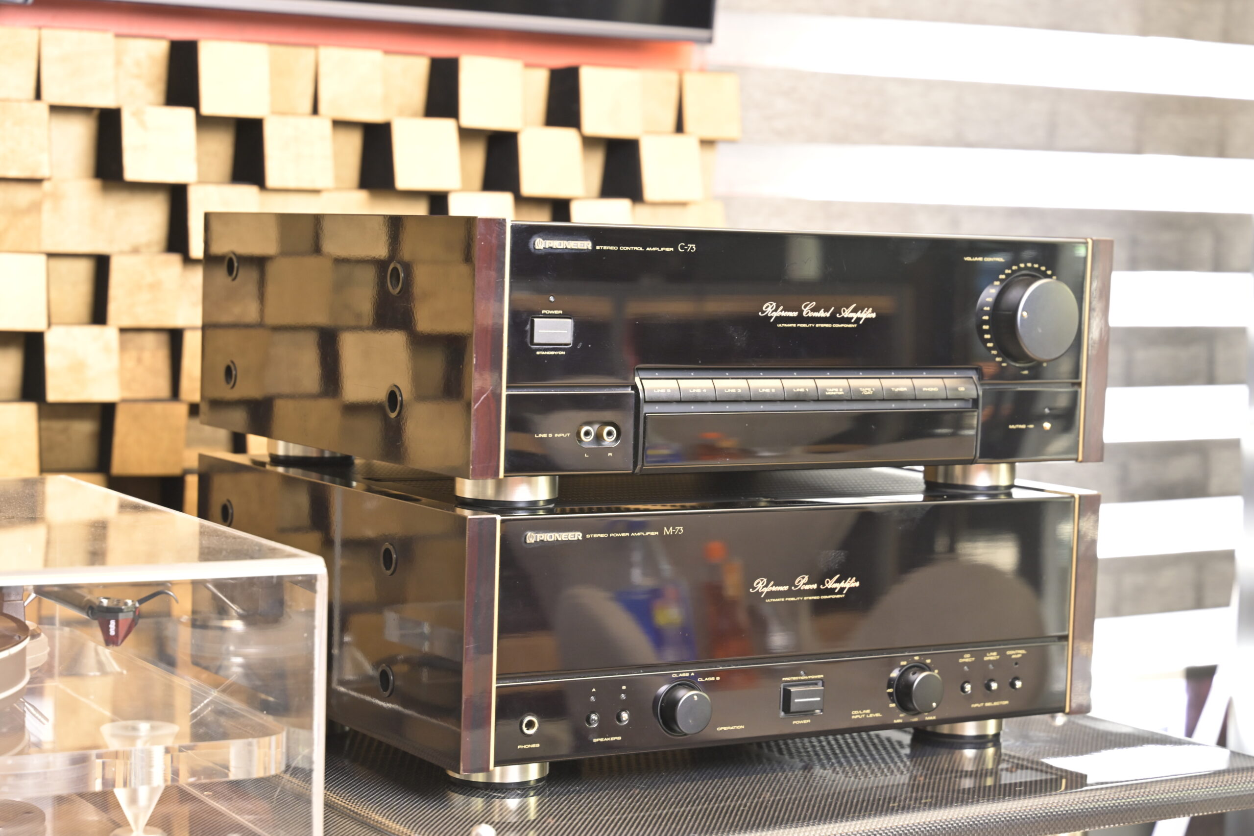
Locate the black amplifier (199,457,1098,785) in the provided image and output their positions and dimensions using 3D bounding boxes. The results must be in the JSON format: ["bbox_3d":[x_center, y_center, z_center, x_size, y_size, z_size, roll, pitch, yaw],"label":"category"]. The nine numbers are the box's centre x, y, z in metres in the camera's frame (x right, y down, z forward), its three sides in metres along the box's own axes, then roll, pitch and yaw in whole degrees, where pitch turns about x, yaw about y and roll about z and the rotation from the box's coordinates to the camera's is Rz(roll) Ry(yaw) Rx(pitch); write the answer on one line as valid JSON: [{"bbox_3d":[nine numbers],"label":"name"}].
[{"bbox_3d":[0.007,0.117,1.561,0.457,0.160,0.412,-1,5,-32],"label":"black amplifier"}]

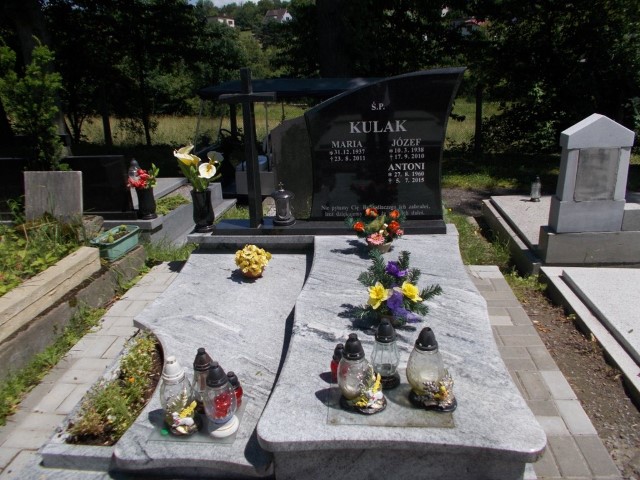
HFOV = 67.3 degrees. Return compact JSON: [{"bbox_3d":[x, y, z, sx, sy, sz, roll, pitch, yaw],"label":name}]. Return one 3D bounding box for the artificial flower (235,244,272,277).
[{"bbox_3d":[-0.406,0.128,2.912,0.225,0.200,0.220,0,22,6],"label":"artificial flower"}]

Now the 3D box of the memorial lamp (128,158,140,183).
[{"bbox_3d":[-1.783,-0.652,4.620,0.115,0.270,0.115,-1,22,5],"label":"memorial lamp"}]

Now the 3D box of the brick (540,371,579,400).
[{"bbox_3d":[1.073,0.686,2.189,0.098,0.060,0.198,0,22,6],"label":"brick"}]

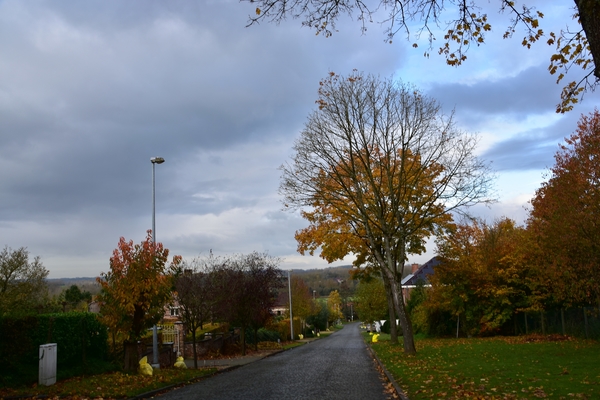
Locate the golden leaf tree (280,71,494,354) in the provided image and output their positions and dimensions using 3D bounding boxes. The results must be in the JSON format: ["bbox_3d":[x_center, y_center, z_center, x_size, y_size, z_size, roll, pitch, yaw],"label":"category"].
[{"bbox_3d":[4.167,0.320,24.603,10.192,13.640,9.376,-3,-8,5],"label":"golden leaf tree"}]

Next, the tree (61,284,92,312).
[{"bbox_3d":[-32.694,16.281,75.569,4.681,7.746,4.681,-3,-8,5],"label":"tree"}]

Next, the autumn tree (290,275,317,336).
[{"bbox_3d":[0.642,15.144,73.659,3.992,8.961,4.192,-3,-8,5],"label":"autumn tree"}]

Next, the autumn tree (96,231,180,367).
[{"bbox_3d":[-6.338,3.914,20.400,3.396,5.438,3.396,-3,-8,5],"label":"autumn tree"}]

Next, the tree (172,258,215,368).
[{"bbox_3d":[-4.332,4.613,20.916,1.660,4.304,1.826,-3,-8,5],"label":"tree"}]

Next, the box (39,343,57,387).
[{"bbox_3d":[-7.702,5.039,15.789,0.280,1.211,0.520,-3,-8,5],"label":"box"}]

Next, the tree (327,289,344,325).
[{"bbox_3d":[9.672,29.261,140.747,4.904,10.164,4.904,-3,-8,5],"label":"tree"}]

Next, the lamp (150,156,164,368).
[{"bbox_3d":[-6.029,2.520,21.857,0.650,8.938,0.320,-3,-8,5],"label":"lamp"}]

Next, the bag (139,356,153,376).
[{"bbox_3d":[-5.397,5.824,18.046,0.489,0.624,0.489,-3,-8,5],"label":"bag"}]

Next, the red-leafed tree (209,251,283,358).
[{"bbox_3d":[-3.043,5.877,29.381,4.000,5.710,4.000,-2,-8,-6],"label":"red-leafed tree"}]

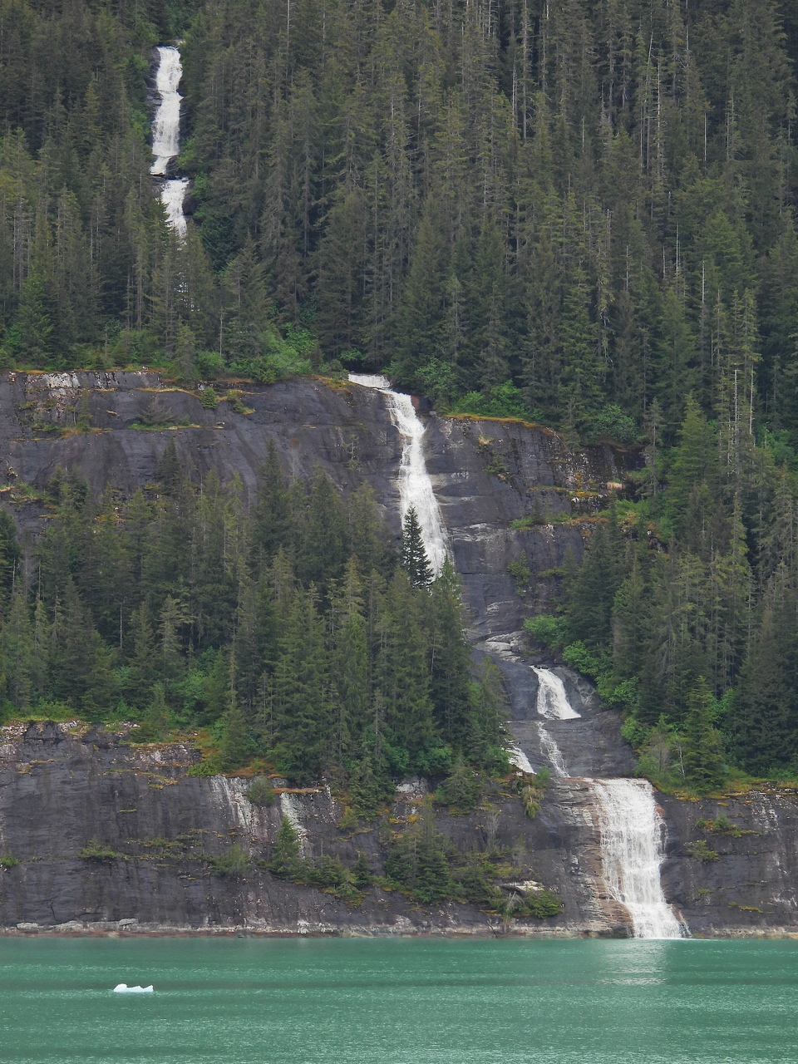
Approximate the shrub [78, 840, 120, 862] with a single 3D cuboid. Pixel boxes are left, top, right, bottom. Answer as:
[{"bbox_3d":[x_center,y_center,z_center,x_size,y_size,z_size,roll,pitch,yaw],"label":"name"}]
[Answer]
[{"bbox_3d":[-45.009,47.881,1108.000,6.243,3.246,4.058,0,-2,0],"label":"shrub"}]

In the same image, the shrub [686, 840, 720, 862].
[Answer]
[{"bbox_3d":[45.098,47.319,1095.000,5.182,3.208,3.887,0,-2,0],"label":"shrub"}]

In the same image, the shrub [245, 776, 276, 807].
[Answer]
[{"bbox_3d":[-20.863,39.157,1112.000,4.762,4.511,4.047,0,-2,0],"label":"shrub"}]

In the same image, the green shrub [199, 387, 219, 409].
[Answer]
[{"bbox_3d":[-30.254,-21.383,1175.000,2.913,3.707,2.622,0,-2,0],"label":"green shrub"}]

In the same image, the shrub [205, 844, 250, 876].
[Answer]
[{"bbox_3d":[-25.759,49.210,1107.000,6.736,4.990,4.715,0,-2,0],"label":"shrub"}]

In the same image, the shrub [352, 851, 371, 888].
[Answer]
[{"bbox_3d":[-5.655,50.523,1103.000,2.983,5.469,2.834,0,-2,0],"label":"shrub"}]

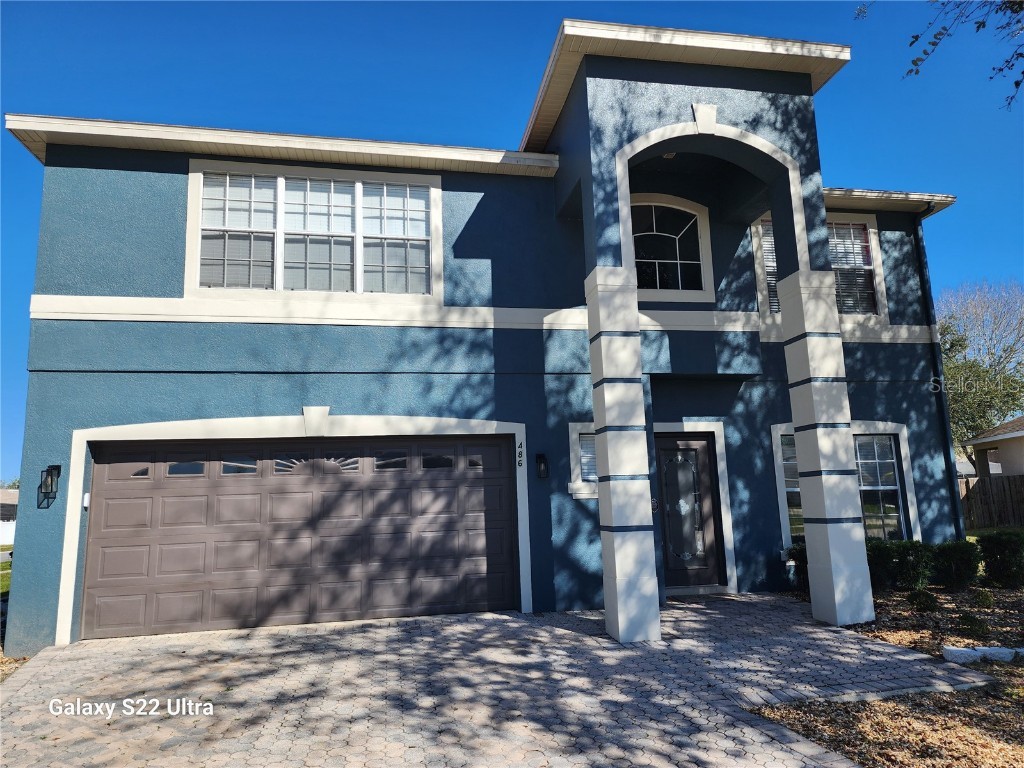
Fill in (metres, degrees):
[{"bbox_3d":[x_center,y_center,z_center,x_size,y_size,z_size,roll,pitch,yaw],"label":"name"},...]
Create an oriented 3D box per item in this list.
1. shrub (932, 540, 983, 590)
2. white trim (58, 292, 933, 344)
[{"bbox_3d":[6.101,2.421,9.297,0.660,0.620,0.640,0,-10,-11],"label":"shrub"},{"bbox_3d":[0.462,-0.814,9.022,12.080,0.300,0.640,0,-10,-10],"label":"white trim"}]

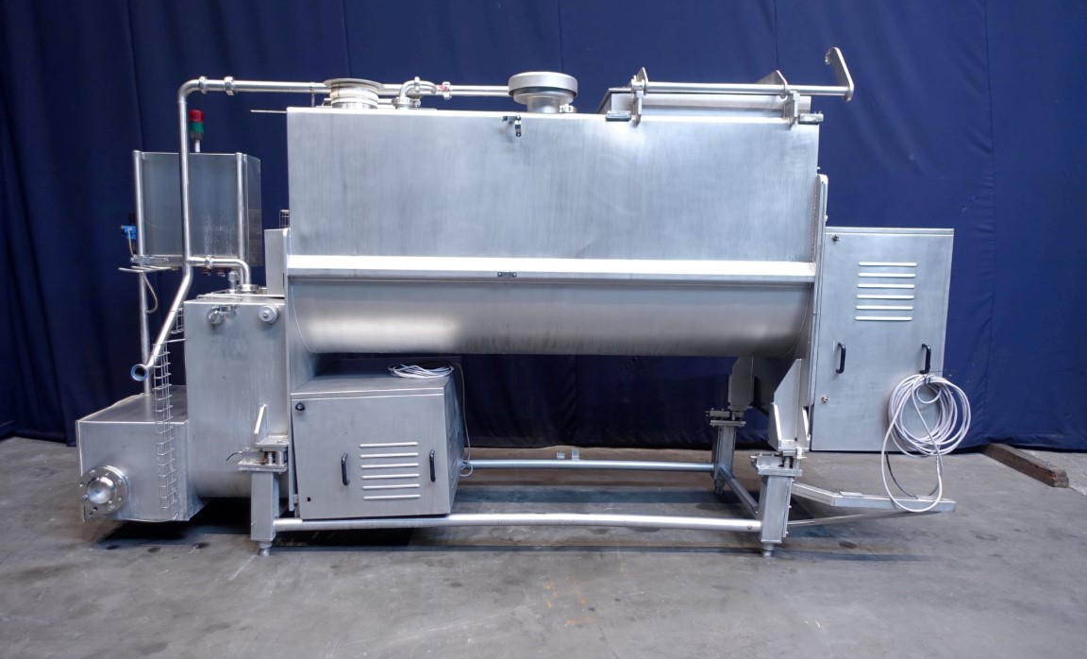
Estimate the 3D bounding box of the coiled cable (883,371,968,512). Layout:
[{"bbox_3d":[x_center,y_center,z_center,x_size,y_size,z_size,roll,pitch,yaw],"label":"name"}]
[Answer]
[{"bbox_3d":[1.865,0.547,3.550,0.440,0.660,0.190,0,6,-2],"label":"coiled cable"}]

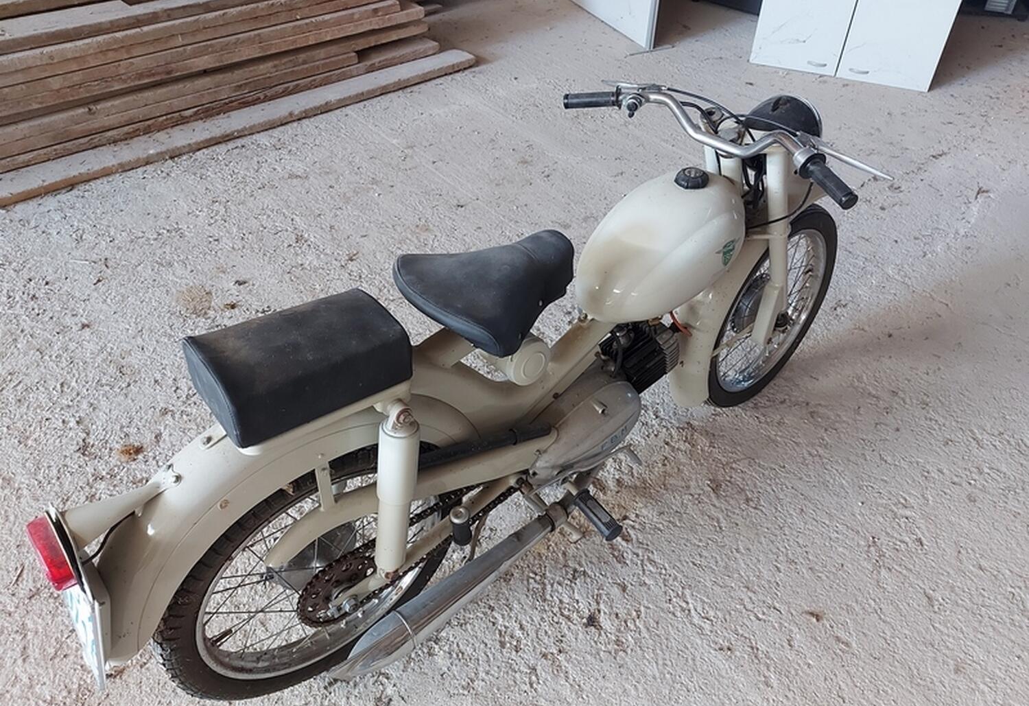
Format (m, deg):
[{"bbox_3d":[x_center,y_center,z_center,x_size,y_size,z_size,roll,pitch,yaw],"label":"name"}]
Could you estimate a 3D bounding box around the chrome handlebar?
[{"bbox_3d":[0.349,-0.401,1.288,0.135,0.095,0.610,-28,46,-32],"label":"chrome handlebar"}]

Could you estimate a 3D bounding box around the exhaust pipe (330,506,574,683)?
[{"bbox_3d":[-0.096,0.420,1.280,0.490,0.076,0.072,-29,48,-27],"label":"exhaust pipe"}]

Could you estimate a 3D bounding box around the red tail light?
[{"bbox_3d":[-0.566,0.243,0.872,0.028,0.036,0.095,-28,47,-31],"label":"red tail light"}]

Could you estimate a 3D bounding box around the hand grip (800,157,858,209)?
[{"bbox_3d":[0.496,-0.269,1.122,0.038,0.038,0.117,-8,46,-11],"label":"hand grip"}]

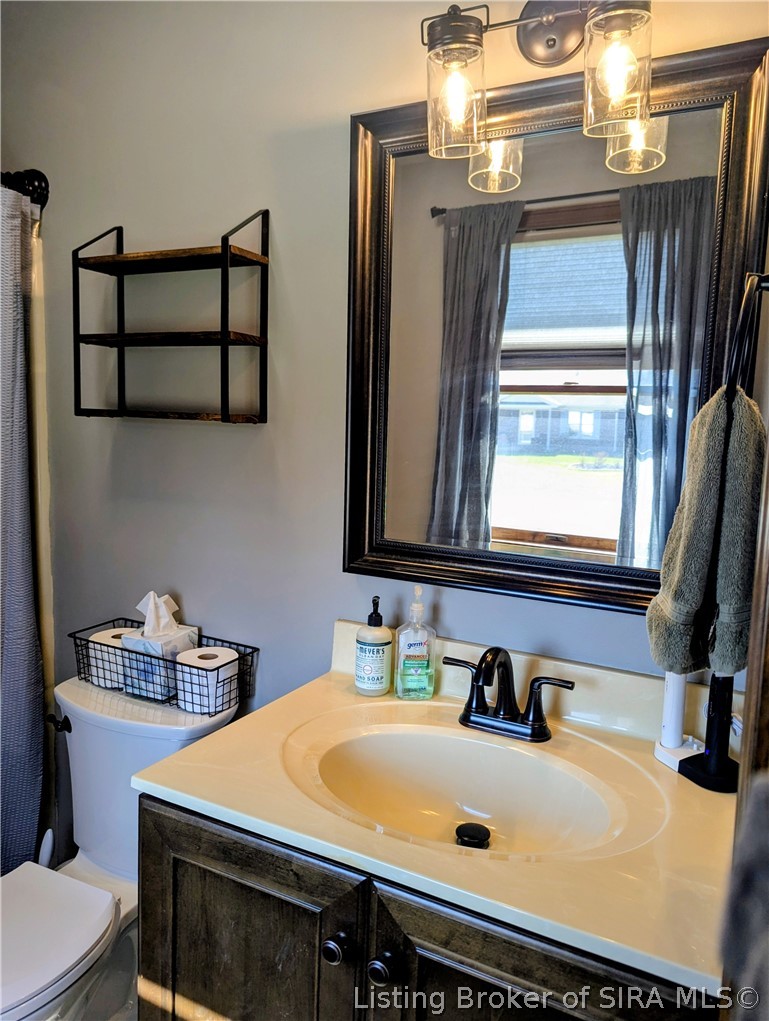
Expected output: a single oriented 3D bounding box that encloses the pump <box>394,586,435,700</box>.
[{"bbox_3d":[0.057,0.239,1.291,0.075,0.205,0.053,2,7,-2],"label":"pump"}]

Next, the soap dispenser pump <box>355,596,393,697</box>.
[{"bbox_3d":[-0.017,0.248,1.314,0.067,0.177,0.070,2,7,3],"label":"soap dispenser pump"}]

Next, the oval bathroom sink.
[{"bbox_3d":[0.112,0.441,1.061,0.570,0.140,0.445,5,8,26],"label":"oval bathroom sink"}]

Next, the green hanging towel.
[{"bbox_3d":[0.409,0.021,0.887,0.120,0.350,0.145,5,8,26],"label":"green hanging towel"}]

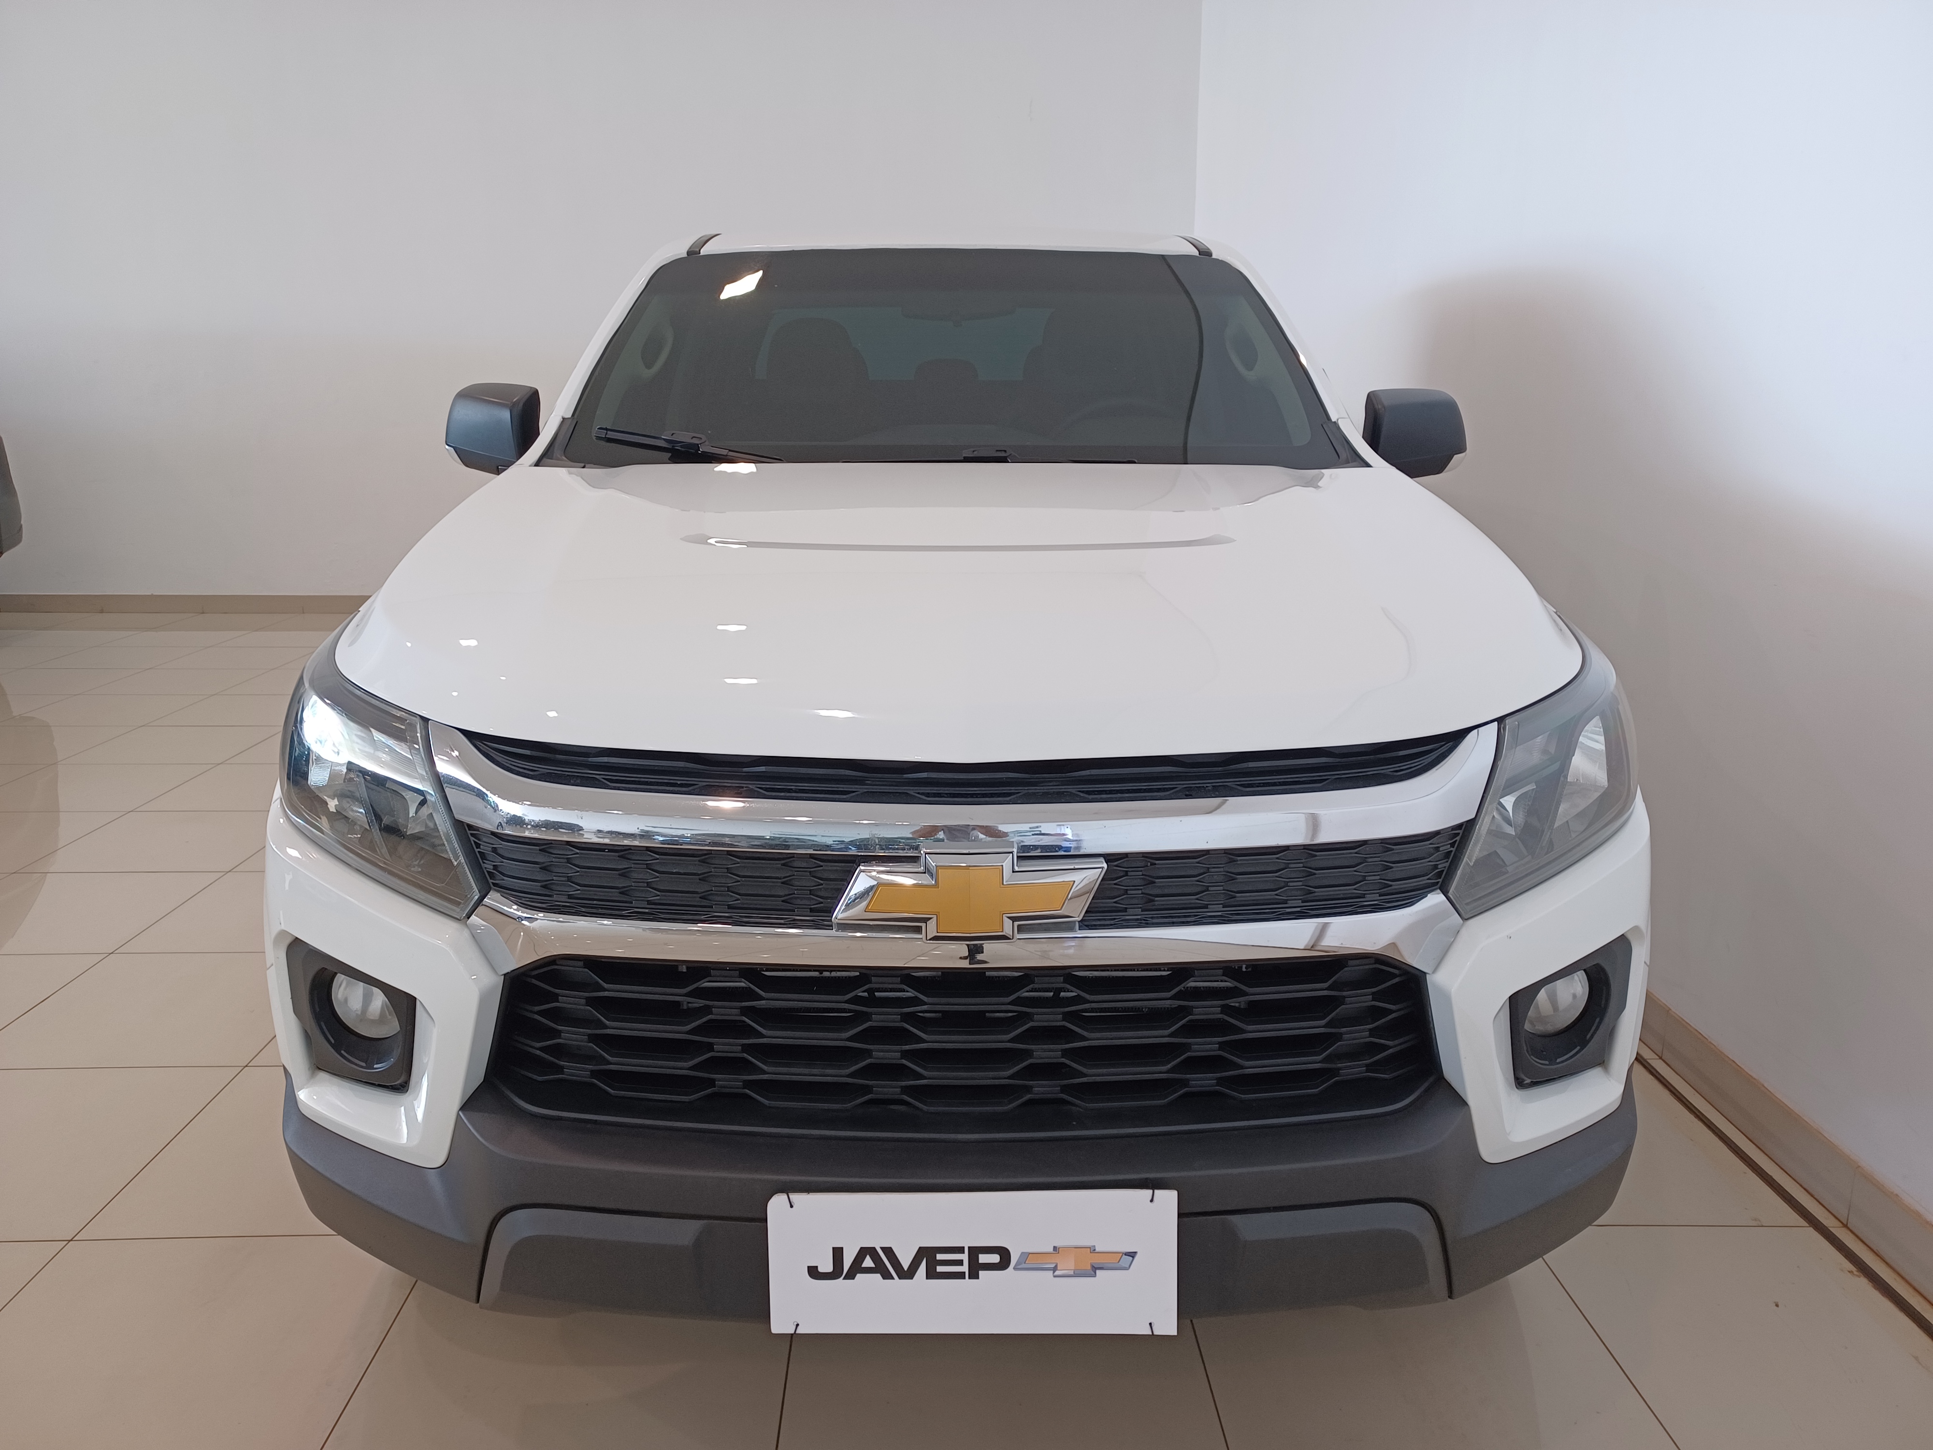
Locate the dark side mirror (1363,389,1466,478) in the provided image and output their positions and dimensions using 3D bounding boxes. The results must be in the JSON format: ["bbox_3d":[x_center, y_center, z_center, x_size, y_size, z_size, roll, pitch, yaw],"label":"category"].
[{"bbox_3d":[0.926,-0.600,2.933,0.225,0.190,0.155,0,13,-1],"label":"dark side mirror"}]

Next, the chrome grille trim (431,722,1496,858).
[{"bbox_3d":[0.001,0.065,1.429,1.160,0.105,0.220,0,13,-1],"label":"chrome grille trim"}]

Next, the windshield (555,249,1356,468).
[{"bbox_3d":[-0.027,-0.749,2.983,1.530,0.140,0.860,0,47,-1],"label":"windshield"}]

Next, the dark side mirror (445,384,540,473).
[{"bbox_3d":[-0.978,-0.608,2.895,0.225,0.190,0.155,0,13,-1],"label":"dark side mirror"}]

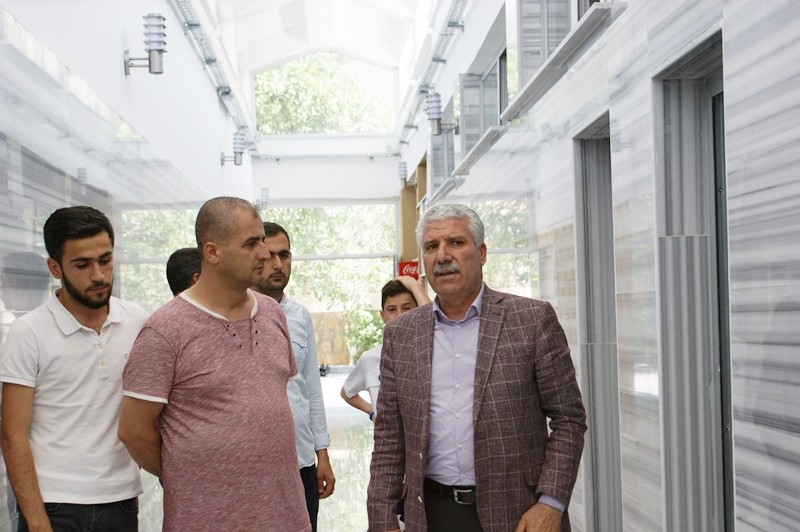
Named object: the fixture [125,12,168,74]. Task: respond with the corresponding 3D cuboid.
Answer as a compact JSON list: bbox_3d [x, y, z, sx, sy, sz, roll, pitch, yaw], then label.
[{"bbox_3d":[-1.231,-1.071,7.200,0.195,0.300,0.120,-2,-1,-2],"label":"fixture"}]

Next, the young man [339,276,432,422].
[{"bbox_3d":[0.006,0.834,6.250,0.500,1.600,0.360,-2,-1,-2],"label":"young man"}]

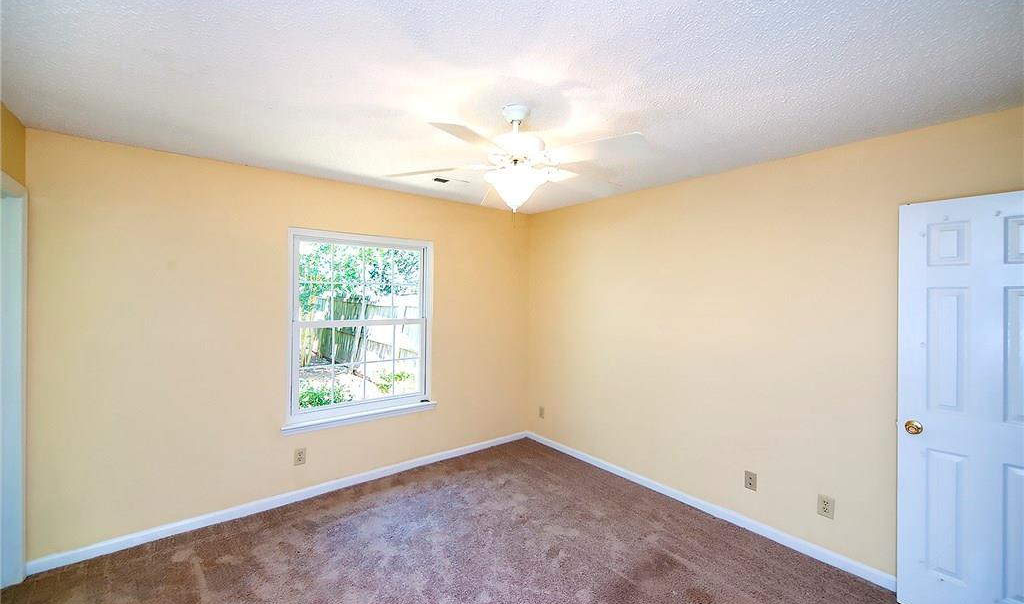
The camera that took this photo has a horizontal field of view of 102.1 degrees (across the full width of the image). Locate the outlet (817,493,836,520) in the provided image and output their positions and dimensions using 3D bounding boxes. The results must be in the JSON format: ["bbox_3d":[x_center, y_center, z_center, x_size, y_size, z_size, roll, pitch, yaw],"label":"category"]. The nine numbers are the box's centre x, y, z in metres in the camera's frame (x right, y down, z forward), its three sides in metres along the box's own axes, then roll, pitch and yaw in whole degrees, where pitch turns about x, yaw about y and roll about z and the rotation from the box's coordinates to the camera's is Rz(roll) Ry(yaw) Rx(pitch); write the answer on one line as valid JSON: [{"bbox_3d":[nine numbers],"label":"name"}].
[{"bbox_3d":[1.858,1.217,2.452,0.010,0.116,0.076,0,1,-39],"label":"outlet"}]

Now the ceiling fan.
[{"bbox_3d":[0.016,-0.670,1.980,1.280,0.485,1.260,1,1,0],"label":"ceiling fan"}]

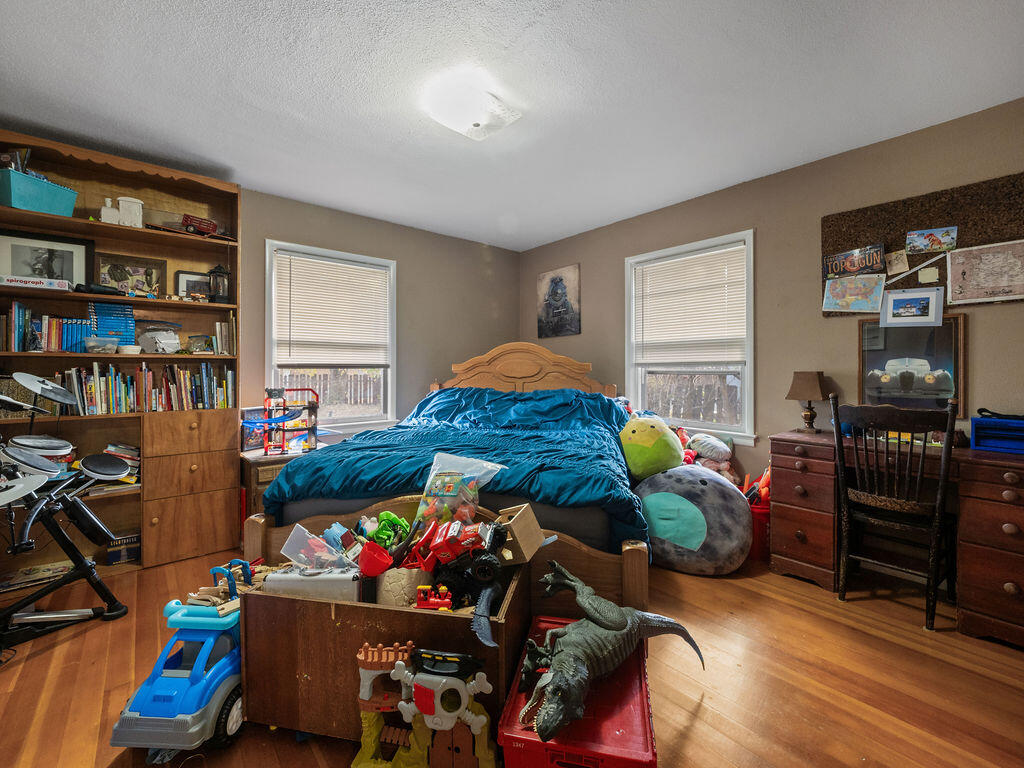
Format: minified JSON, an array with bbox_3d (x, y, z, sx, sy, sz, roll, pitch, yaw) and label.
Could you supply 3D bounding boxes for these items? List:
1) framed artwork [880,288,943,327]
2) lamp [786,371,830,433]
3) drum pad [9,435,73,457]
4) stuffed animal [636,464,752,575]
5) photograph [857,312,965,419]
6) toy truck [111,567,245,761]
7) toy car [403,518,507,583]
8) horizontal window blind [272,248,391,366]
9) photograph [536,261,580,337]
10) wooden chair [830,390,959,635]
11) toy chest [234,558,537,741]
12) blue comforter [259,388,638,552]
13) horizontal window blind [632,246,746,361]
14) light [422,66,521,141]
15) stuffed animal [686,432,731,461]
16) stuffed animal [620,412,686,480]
[{"bbox_3d":[2.208,-0.418,2.287,0.020,0.207,0.250,-1,5,-44],"label":"framed artwork"},{"bbox_3d":[1.812,0.110,2.530,0.190,0.375,0.200,-1,1,-44],"label":"lamp"},{"bbox_3d":[-2.095,0.278,1.844,0.190,0.045,0.190,21,-4,-38],"label":"drum pad"},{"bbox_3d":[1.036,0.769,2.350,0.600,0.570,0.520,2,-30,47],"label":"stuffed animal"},{"bbox_3d":[2.203,-0.099,2.312,0.025,0.548,0.423,-1,1,-44],"label":"photograph"},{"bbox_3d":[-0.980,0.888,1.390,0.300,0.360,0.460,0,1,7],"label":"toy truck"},{"bbox_3d":[-0.180,0.526,1.300,0.305,0.165,0.180,-15,11,10],"label":"toy car"},{"bbox_3d":[-1.398,-0.565,3.333,0.880,0.880,0.040,-2,3,-40],"label":"horizontal window blind"},{"bbox_3d":[0.463,-0.798,4.090,0.030,0.655,0.570,-2,3,-40],"label":"photograph"},{"bbox_3d":[1.860,0.558,2.035,0.480,1.000,0.420,-1,1,-41],"label":"wooden chair"},{"bbox_3d":[-0.372,0.837,1.453,0.810,0.419,0.542,0,2,10],"label":"toy chest"},{"bbox_3d":[-0.137,0.353,2.670,1.720,0.620,1.900,0,1,11],"label":"blue comforter"},{"bbox_3d":[1.309,-0.566,3.175,0.040,0.880,0.880,-2,3,-40],"label":"horizontal window blind"},{"bbox_3d":[-0.195,-1.305,1.985,0.340,0.100,0.330,-2,3,-40],"label":"light"},{"bbox_3d":[1.397,0.446,2.930,0.250,0.200,0.290,-1,1,-37],"label":"stuffed animal"},{"bbox_3d":[0.859,0.385,2.550,0.390,0.400,0.300,-19,-14,23],"label":"stuffed animal"}]

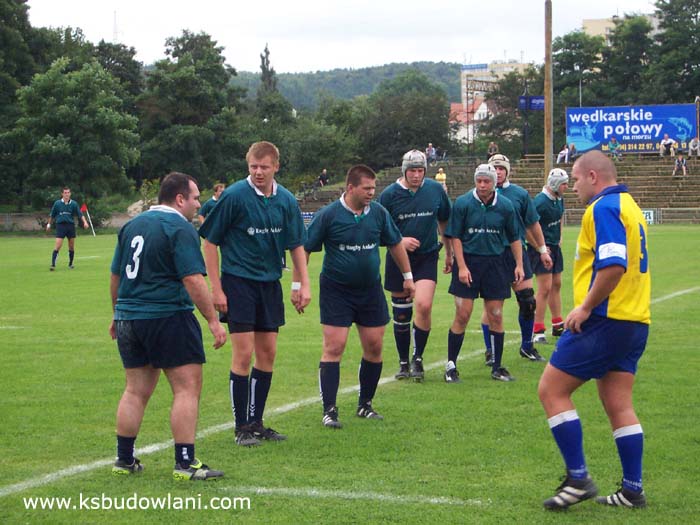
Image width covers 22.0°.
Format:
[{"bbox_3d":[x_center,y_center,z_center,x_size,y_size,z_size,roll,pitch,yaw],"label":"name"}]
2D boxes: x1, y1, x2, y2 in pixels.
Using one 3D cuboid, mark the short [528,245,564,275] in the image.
[{"bbox_3d":[2.156,-0.038,19.700,0.320,0.370,0.420,2,3,45],"label":"short"}]

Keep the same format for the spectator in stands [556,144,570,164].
[{"bbox_3d":[11.824,-6.001,100.000,0.500,1.120,0.680,2,3,37],"label":"spectator in stands"}]

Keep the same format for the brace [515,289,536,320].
[{"bbox_3d":[1.643,0.392,16.800,0.180,0.300,0.190,-3,2,-30],"label":"brace"}]

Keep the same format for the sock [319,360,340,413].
[{"bbox_3d":[-0.134,0.832,12.070,0.140,0.340,0.145,0,2,0],"label":"sock"}]

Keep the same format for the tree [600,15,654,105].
[{"bbox_3d":[19.051,-12.540,124.000,4.300,9.200,4.300,0,2,0],"label":"tree"}]

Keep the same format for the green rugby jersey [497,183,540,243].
[{"bbox_3d":[1.398,-0.440,16.500,0.620,0.660,0.340,0,5,-5],"label":"green rugby jersey"}]

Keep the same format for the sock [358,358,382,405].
[{"bbox_3d":[0.140,0.815,12.270,0.145,0.310,0.145,5,2,-26],"label":"sock"}]

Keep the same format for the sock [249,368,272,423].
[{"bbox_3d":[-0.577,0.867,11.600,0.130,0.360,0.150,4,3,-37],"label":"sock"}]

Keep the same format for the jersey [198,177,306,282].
[{"bbox_3d":[-0.604,-0.201,11.150,0.640,0.660,0.360,-1,5,-22],"label":"jersey"}]

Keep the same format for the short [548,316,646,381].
[{"bbox_3d":[1.244,0.409,8.970,0.460,0.360,0.420,0,2,9],"label":"short"}]

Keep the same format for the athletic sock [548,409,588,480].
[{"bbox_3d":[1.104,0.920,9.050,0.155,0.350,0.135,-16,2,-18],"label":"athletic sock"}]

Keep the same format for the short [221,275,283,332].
[{"bbox_3d":[-0.604,0.238,11.150,0.400,0.400,0.300,-1,2,-18],"label":"short"}]

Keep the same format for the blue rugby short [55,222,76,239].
[{"bbox_3d":[-6.308,-0.722,40.000,0.440,0.370,0.300,0,2,-6],"label":"blue rugby short"}]

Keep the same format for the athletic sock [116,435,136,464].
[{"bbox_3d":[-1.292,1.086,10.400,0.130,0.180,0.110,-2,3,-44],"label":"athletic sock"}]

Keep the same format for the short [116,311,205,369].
[{"bbox_3d":[-1.053,0.417,10.000,0.480,0.360,0.380,2,3,43],"label":"short"}]

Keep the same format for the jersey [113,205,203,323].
[{"bbox_3d":[-1.064,0.000,10.000,0.620,0.650,0.400,2,3,45],"label":"jersey"}]

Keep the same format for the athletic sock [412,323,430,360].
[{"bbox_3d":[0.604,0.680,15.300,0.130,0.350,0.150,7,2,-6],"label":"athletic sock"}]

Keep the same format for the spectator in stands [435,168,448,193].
[{"bbox_3d":[4.627,-4.146,91.000,0.600,1.300,0.750,0,2,-5],"label":"spectator in stands"}]

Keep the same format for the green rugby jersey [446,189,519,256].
[{"bbox_3d":[1.130,-0.345,15.350,0.650,0.600,0.360,0,2,0],"label":"green rugby jersey"}]

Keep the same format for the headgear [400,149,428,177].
[{"bbox_3d":[0.531,-0.828,15.050,0.200,0.250,0.250,0,12,-6],"label":"headgear"}]

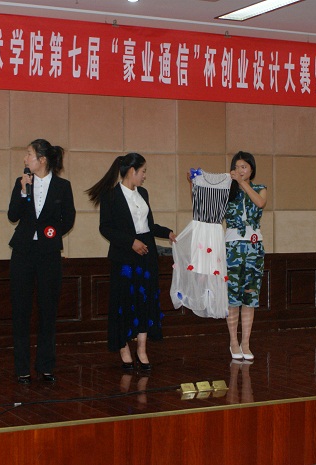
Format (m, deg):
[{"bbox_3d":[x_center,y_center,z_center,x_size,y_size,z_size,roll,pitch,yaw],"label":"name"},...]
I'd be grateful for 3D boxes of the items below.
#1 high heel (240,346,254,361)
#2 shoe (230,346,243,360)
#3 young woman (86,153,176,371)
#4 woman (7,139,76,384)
[{"bbox_3d":[0.727,0.974,7.106,0.080,0.090,0.225,0,1,-15],"label":"high heel"},{"bbox_3d":[0.641,0.974,7.106,0.080,0.090,0.225,0,1,-15],"label":"shoe"},{"bbox_3d":[-0.207,0.216,6.661,0.550,1.625,0.460,-1,1,-37],"label":"young woman"},{"bbox_3d":[-0.820,0.194,6.128,0.490,1.690,0.360,0,1,2],"label":"woman"}]

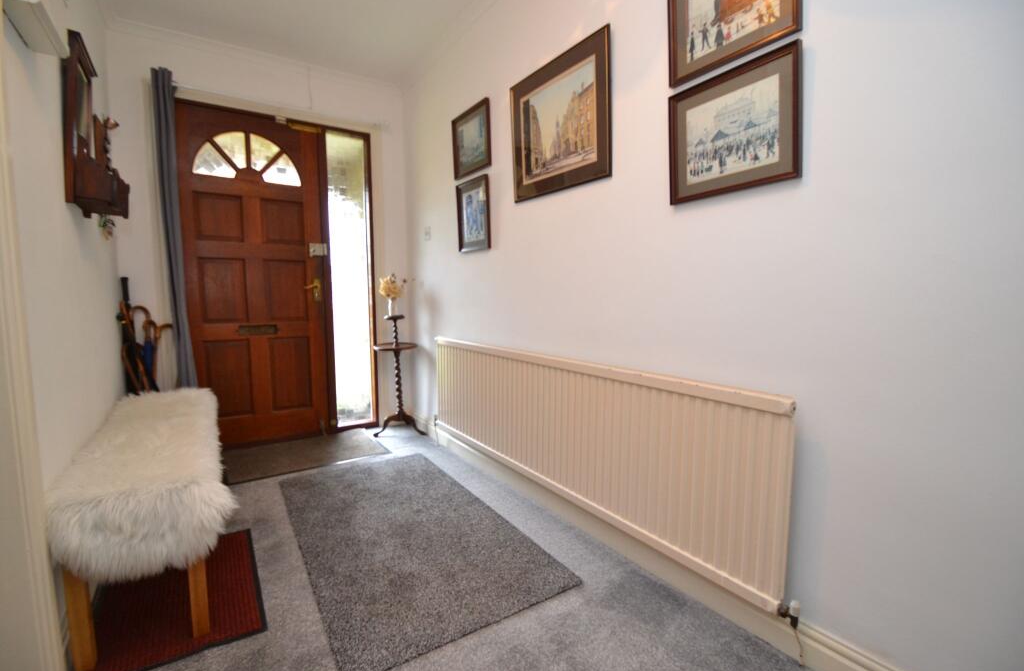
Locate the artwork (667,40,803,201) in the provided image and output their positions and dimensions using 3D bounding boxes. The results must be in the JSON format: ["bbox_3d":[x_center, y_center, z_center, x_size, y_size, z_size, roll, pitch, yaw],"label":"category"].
[{"bbox_3d":[0.600,-0.557,1.178,0.024,0.325,0.351,-4,7,-36],"label":"artwork"}]

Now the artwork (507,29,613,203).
[{"bbox_3d":[0.184,-0.836,1.713,0.023,0.512,0.572,-4,7,-36],"label":"artwork"}]

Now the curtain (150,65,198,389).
[{"bbox_3d":[-1.879,-0.371,2.411,0.115,2.145,0.110,-4,7,-32],"label":"curtain"}]

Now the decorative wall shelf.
[{"bbox_3d":[-1.523,-0.698,1.569,0.127,0.565,0.410,-4,7,-36],"label":"decorative wall shelf"}]

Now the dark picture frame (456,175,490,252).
[{"bbox_3d":[-0.196,-0.630,2.247,0.022,0.360,0.317,-4,7,-36],"label":"dark picture frame"}]

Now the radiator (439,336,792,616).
[{"bbox_3d":[0.134,0.358,1.815,0.080,0.560,1.865,-4,7,-36],"label":"radiator"}]

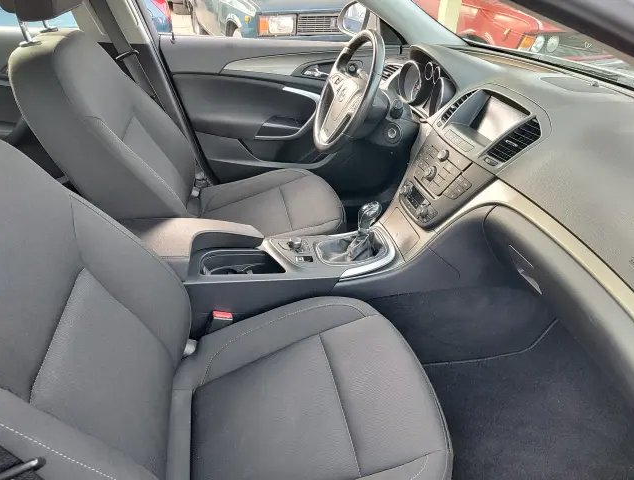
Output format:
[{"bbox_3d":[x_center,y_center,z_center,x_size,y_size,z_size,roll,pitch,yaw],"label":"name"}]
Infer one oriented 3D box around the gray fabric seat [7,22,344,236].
[{"bbox_3d":[-0.312,-0.244,1.278,0.790,0.740,0.530,-4,34,-11],"label":"gray fabric seat"}]

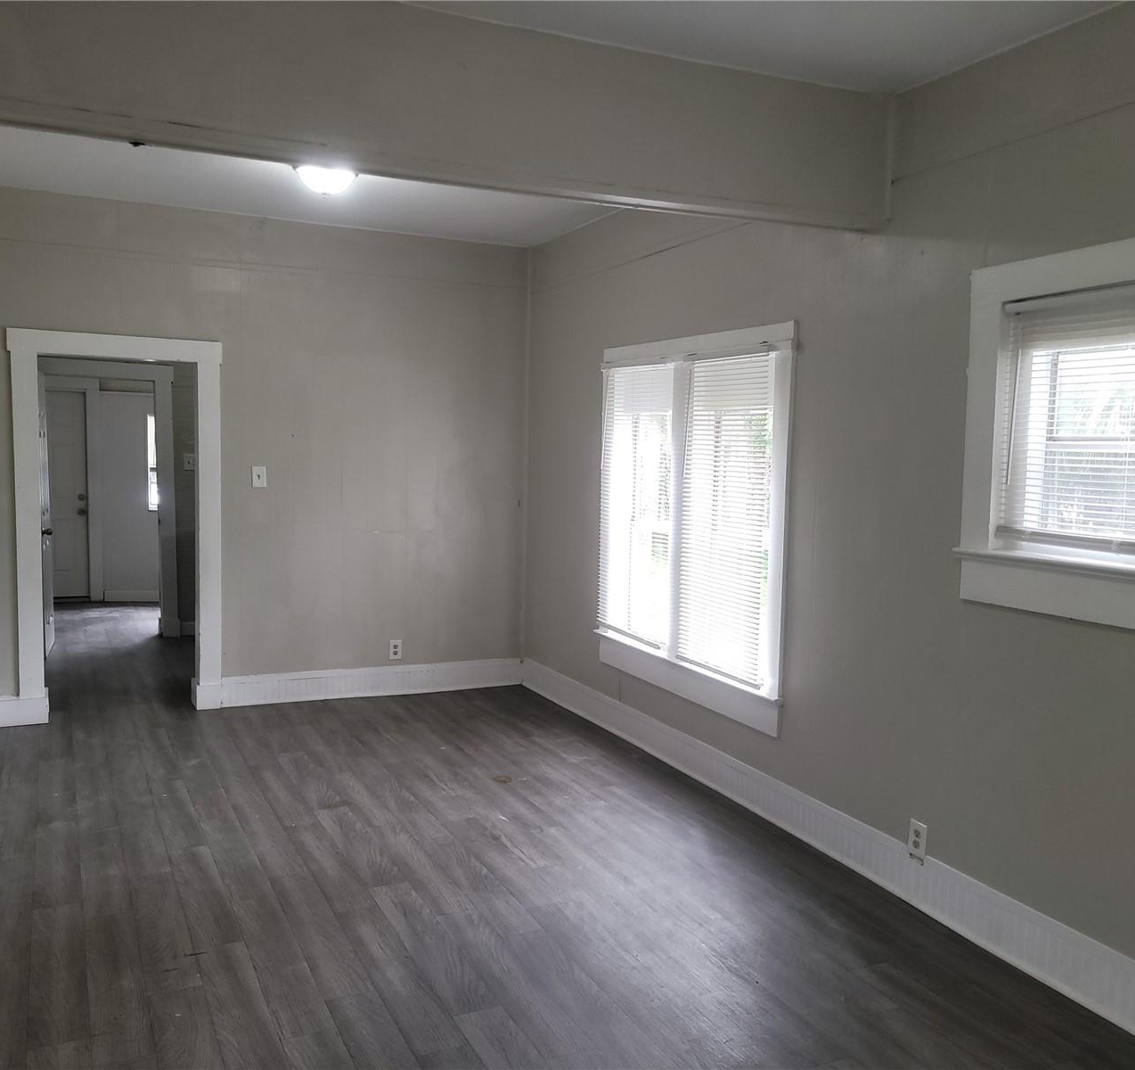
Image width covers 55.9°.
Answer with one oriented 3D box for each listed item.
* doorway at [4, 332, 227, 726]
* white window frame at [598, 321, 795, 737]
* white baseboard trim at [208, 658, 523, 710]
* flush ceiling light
[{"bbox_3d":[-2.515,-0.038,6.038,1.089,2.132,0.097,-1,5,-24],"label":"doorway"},{"bbox_3d":[0.547,-0.086,5.135,0.084,1.702,1.746,-1,5,-24],"label":"white window frame"},{"bbox_3d":[-1.205,0.914,6.680,1.962,0.181,0.037,-1,5,-24],"label":"white baseboard trim"},{"bbox_3d":[-1.143,-1.645,5.019,0.305,0.140,0.305,-1,5,-24],"label":"flush ceiling light"}]

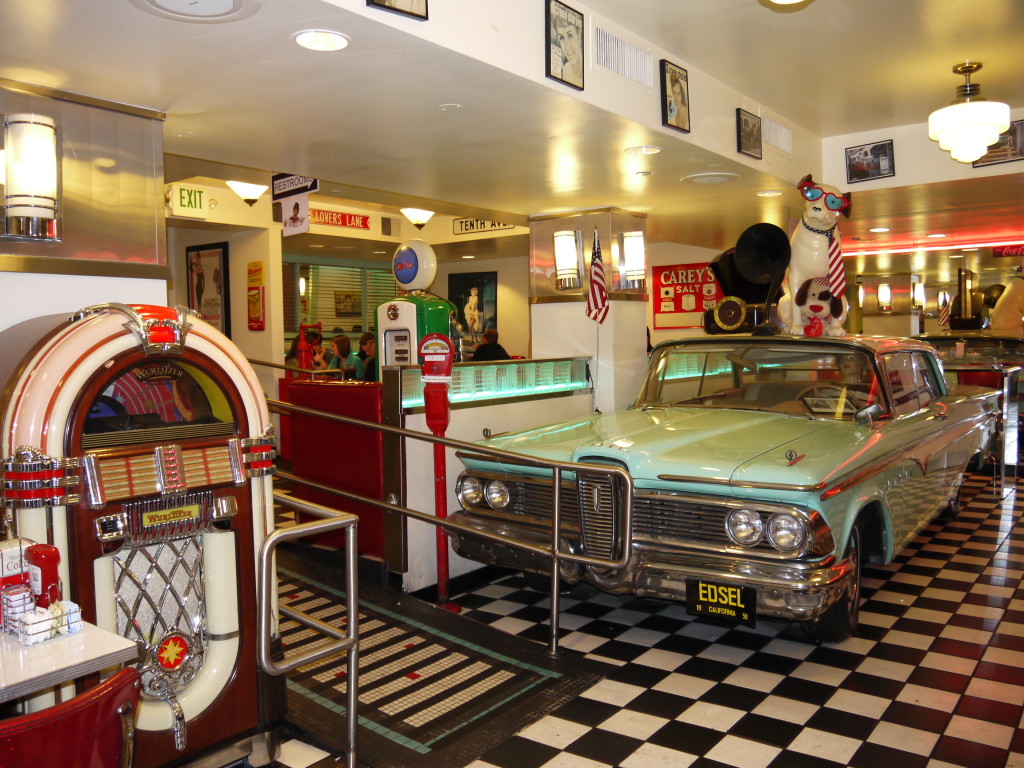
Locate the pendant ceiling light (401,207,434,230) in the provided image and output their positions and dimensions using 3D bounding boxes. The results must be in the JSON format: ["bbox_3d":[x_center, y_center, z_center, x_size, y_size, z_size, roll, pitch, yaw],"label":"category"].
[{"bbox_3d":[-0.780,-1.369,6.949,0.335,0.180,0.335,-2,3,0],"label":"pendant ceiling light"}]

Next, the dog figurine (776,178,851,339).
[{"bbox_3d":[2.067,-0.880,5.669,0.450,1.080,0.600,0,3,22],"label":"dog figurine"}]

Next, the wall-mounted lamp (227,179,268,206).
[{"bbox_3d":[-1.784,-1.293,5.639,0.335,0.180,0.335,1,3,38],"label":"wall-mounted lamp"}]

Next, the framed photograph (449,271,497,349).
[{"bbox_3d":[-0.477,-0.838,9.827,0.756,0.948,0.030,1,3,38],"label":"framed photograph"}]

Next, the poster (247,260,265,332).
[{"bbox_3d":[-1.913,-0.653,6.174,0.205,0.510,0.020,3,5,38],"label":"poster"}]

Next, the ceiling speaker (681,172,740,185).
[{"bbox_3d":[1.119,-1.141,4.657,0.335,0.030,0.335,-2,3,0],"label":"ceiling speaker"}]

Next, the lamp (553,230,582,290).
[{"bbox_3d":[0.383,-0.838,5.647,0.170,0.400,0.120,1,3,38],"label":"lamp"}]

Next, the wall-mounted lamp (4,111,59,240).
[{"bbox_3d":[-1.713,-0.733,2.975,0.105,0.440,0.232,1,3,38],"label":"wall-mounted lamp"}]

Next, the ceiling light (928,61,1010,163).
[{"bbox_3d":[2.435,-1.445,4.427,0.385,0.485,0.385,1,3,38],"label":"ceiling light"}]

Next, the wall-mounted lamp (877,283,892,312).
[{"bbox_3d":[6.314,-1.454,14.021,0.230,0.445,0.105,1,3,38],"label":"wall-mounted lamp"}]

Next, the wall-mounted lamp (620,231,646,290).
[{"bbox_3d":[0.828,-0.845,5.619,0.120,0.400,0.170,1,3,38],"label":"wall-mounted lamp"}]

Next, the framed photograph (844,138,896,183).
[{"bbox_3d":[2.231,-1.384,5.163,0.285,0.225,0.022,-3,1,38],"label":"framed photograph"}]

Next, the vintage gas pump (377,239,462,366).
[{"bbox_3d":[-0.781,-0.205,6.993,0.510,2.040,0.500,1,3,38],"label":"vintage gas pump"}]

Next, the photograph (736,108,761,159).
[{"bbox_3d":[1.246,-1.311,4.340,0.024,0.225,0.285,1,3,38],"label":"photograph"}]

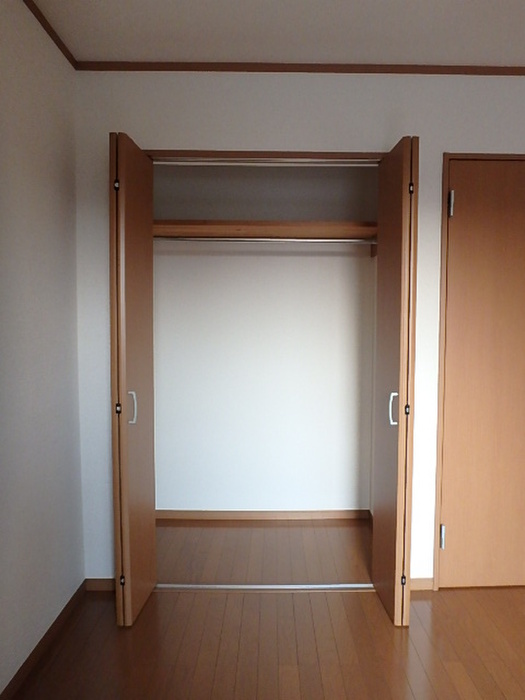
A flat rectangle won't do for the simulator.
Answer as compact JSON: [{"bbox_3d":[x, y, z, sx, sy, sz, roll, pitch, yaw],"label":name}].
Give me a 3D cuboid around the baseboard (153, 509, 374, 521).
[{"bbox_3d":[-0.001,1.069,2.738,1.400,0.060,0.015,0,3,0],"label":"baseboard"}]

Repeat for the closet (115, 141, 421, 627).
[{"bbox_3d":[0.005,0.118,2.184,1.315,2.015,0.970,0,3,0],"label":"closet"}]

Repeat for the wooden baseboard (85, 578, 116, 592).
[{"bbox_3d":[-0.744,1.106,1.989,0.173,0.060,0.015,0,3,0],"label":"wooden baseboard"}]

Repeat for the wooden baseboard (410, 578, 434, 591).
[{"bbox_3d":[0.742,1.107,1.997,0.139,0.060,0.015,0,3,0],"label":"wooden baseboard"}]

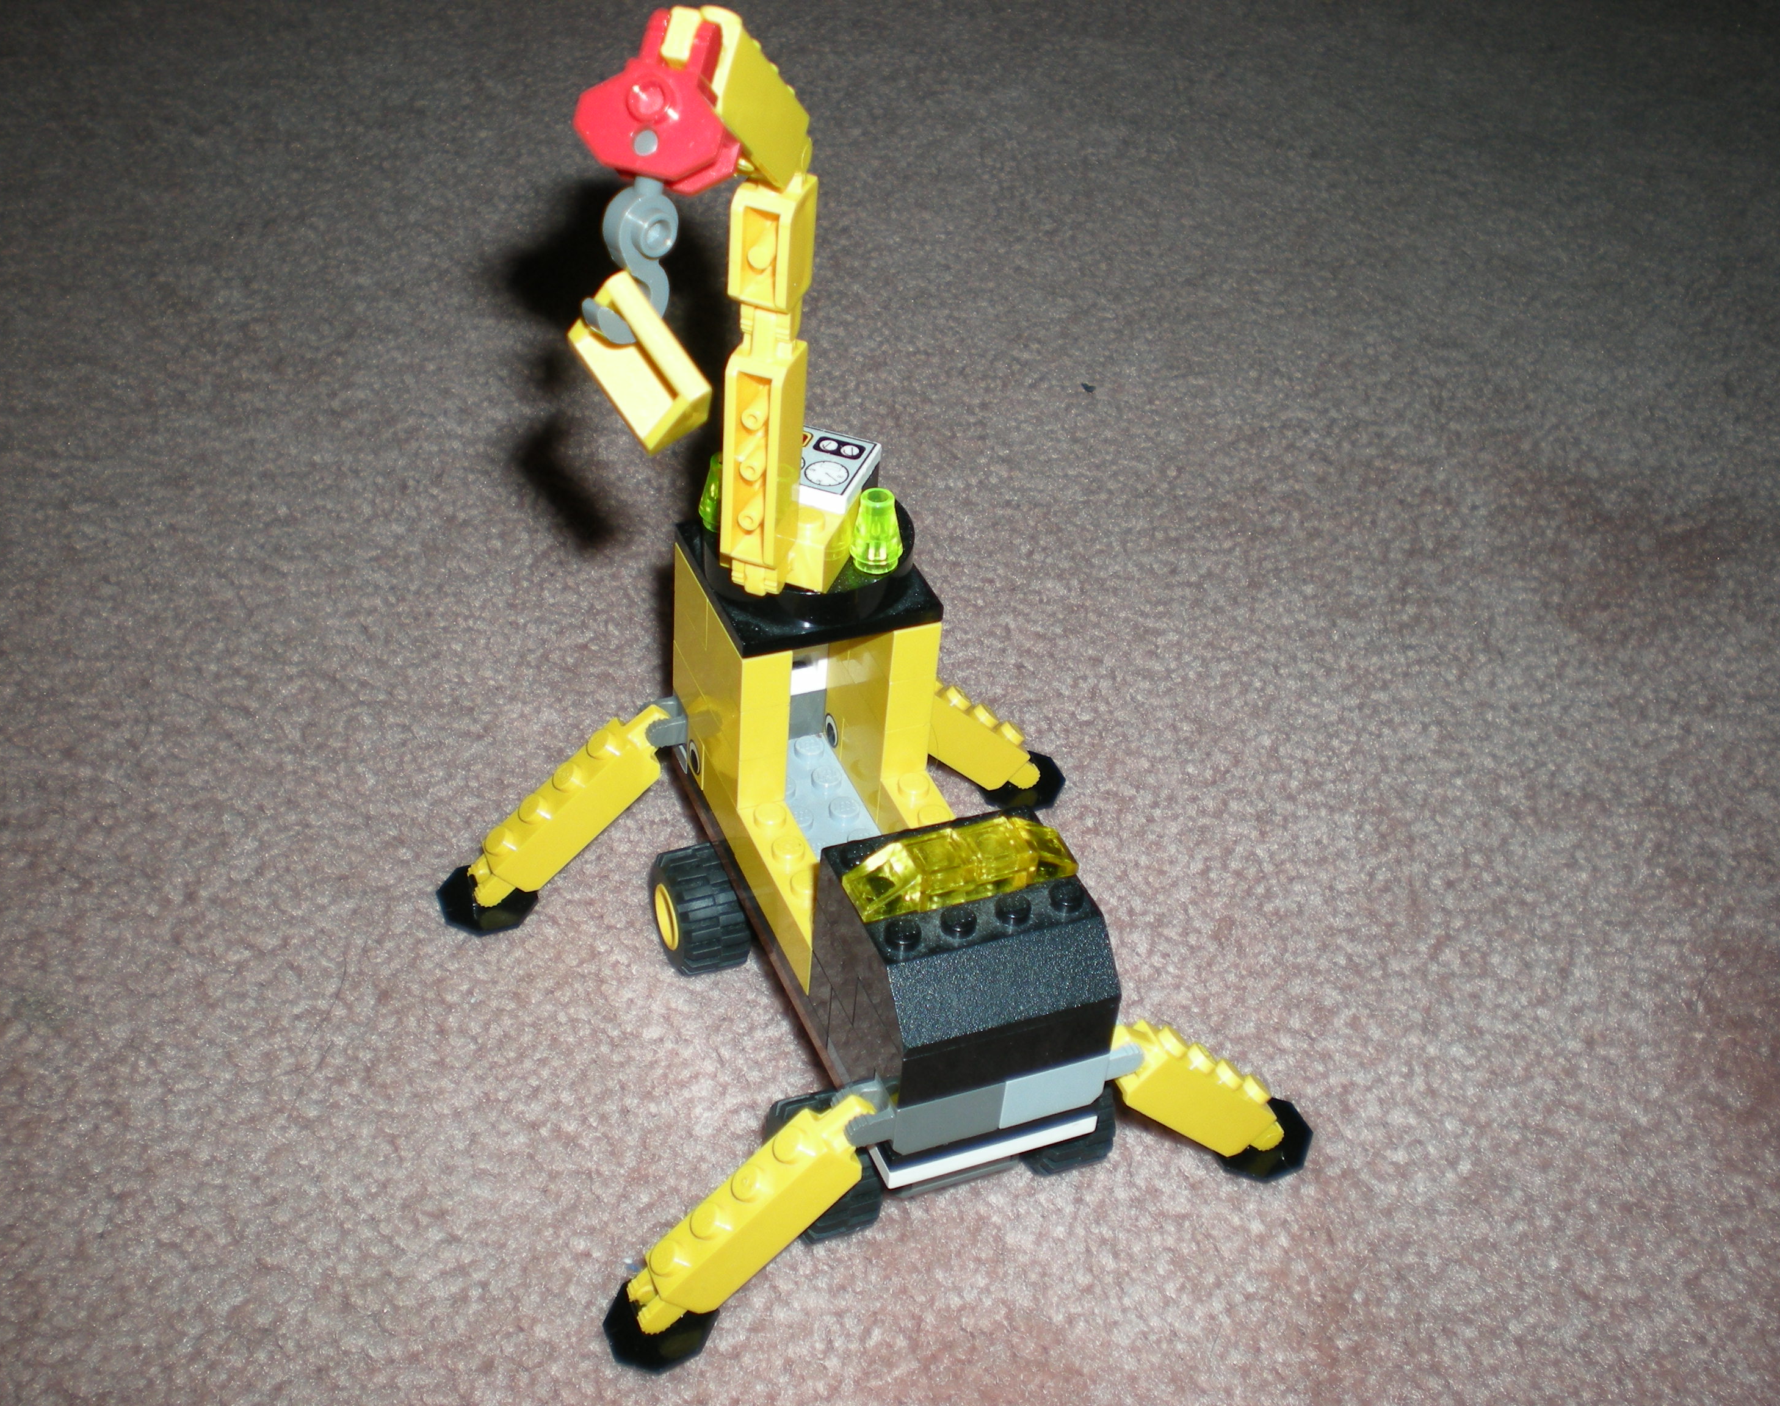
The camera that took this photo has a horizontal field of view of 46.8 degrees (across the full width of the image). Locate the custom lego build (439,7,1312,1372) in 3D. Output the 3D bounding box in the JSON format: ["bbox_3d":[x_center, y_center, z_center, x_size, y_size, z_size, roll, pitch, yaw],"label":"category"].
[{"bbox_3d":[0.001,-0.016,0.280,0.113,0.162,0.106,-11,40,-20],"label":"custom lego build"}]

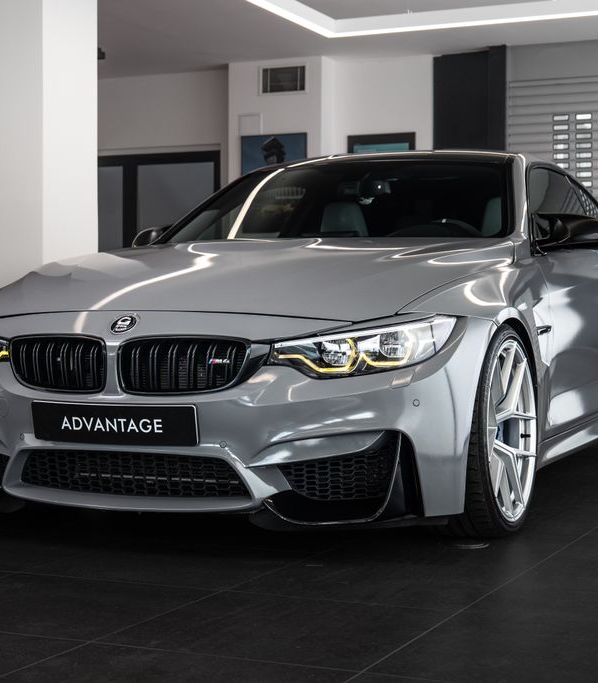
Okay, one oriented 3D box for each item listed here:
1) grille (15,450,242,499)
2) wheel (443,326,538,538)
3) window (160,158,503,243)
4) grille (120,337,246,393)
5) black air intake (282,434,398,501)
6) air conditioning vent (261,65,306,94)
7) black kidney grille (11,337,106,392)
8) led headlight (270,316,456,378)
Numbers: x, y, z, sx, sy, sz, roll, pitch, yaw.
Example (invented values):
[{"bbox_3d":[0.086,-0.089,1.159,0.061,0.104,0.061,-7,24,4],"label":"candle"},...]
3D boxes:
[{"bbox_3d":[-0.474,0.364,3.830,0.735,0.115,0.080,0,1,24],"label":"grille"},{"bbox_3d":[0.520,0.258,4.097,0.270,0.660,0.665,1,2,24],"label":"wheel"},{"bbox_3d":[0.191,-0.508,5.174,1.380,0.140,0.840,1,29,24],"label":"window"},{"bbox_3d":[-0.302,0.060,3.647,0.335,0.140,0.100,1,2,16],"label":"grille"},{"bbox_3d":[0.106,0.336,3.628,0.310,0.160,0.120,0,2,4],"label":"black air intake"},{"bbox_3d":[-0.129,-2.182,11.390,0.420,0.220,0.040,1,2,26],"label":"air conditioning vent"},{"bbox_3d":[-0.681,0.064,3.863,0.340,0.165,0.080,1,1,31],"label":"black kidney grille"},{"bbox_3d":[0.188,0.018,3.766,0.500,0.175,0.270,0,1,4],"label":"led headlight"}]

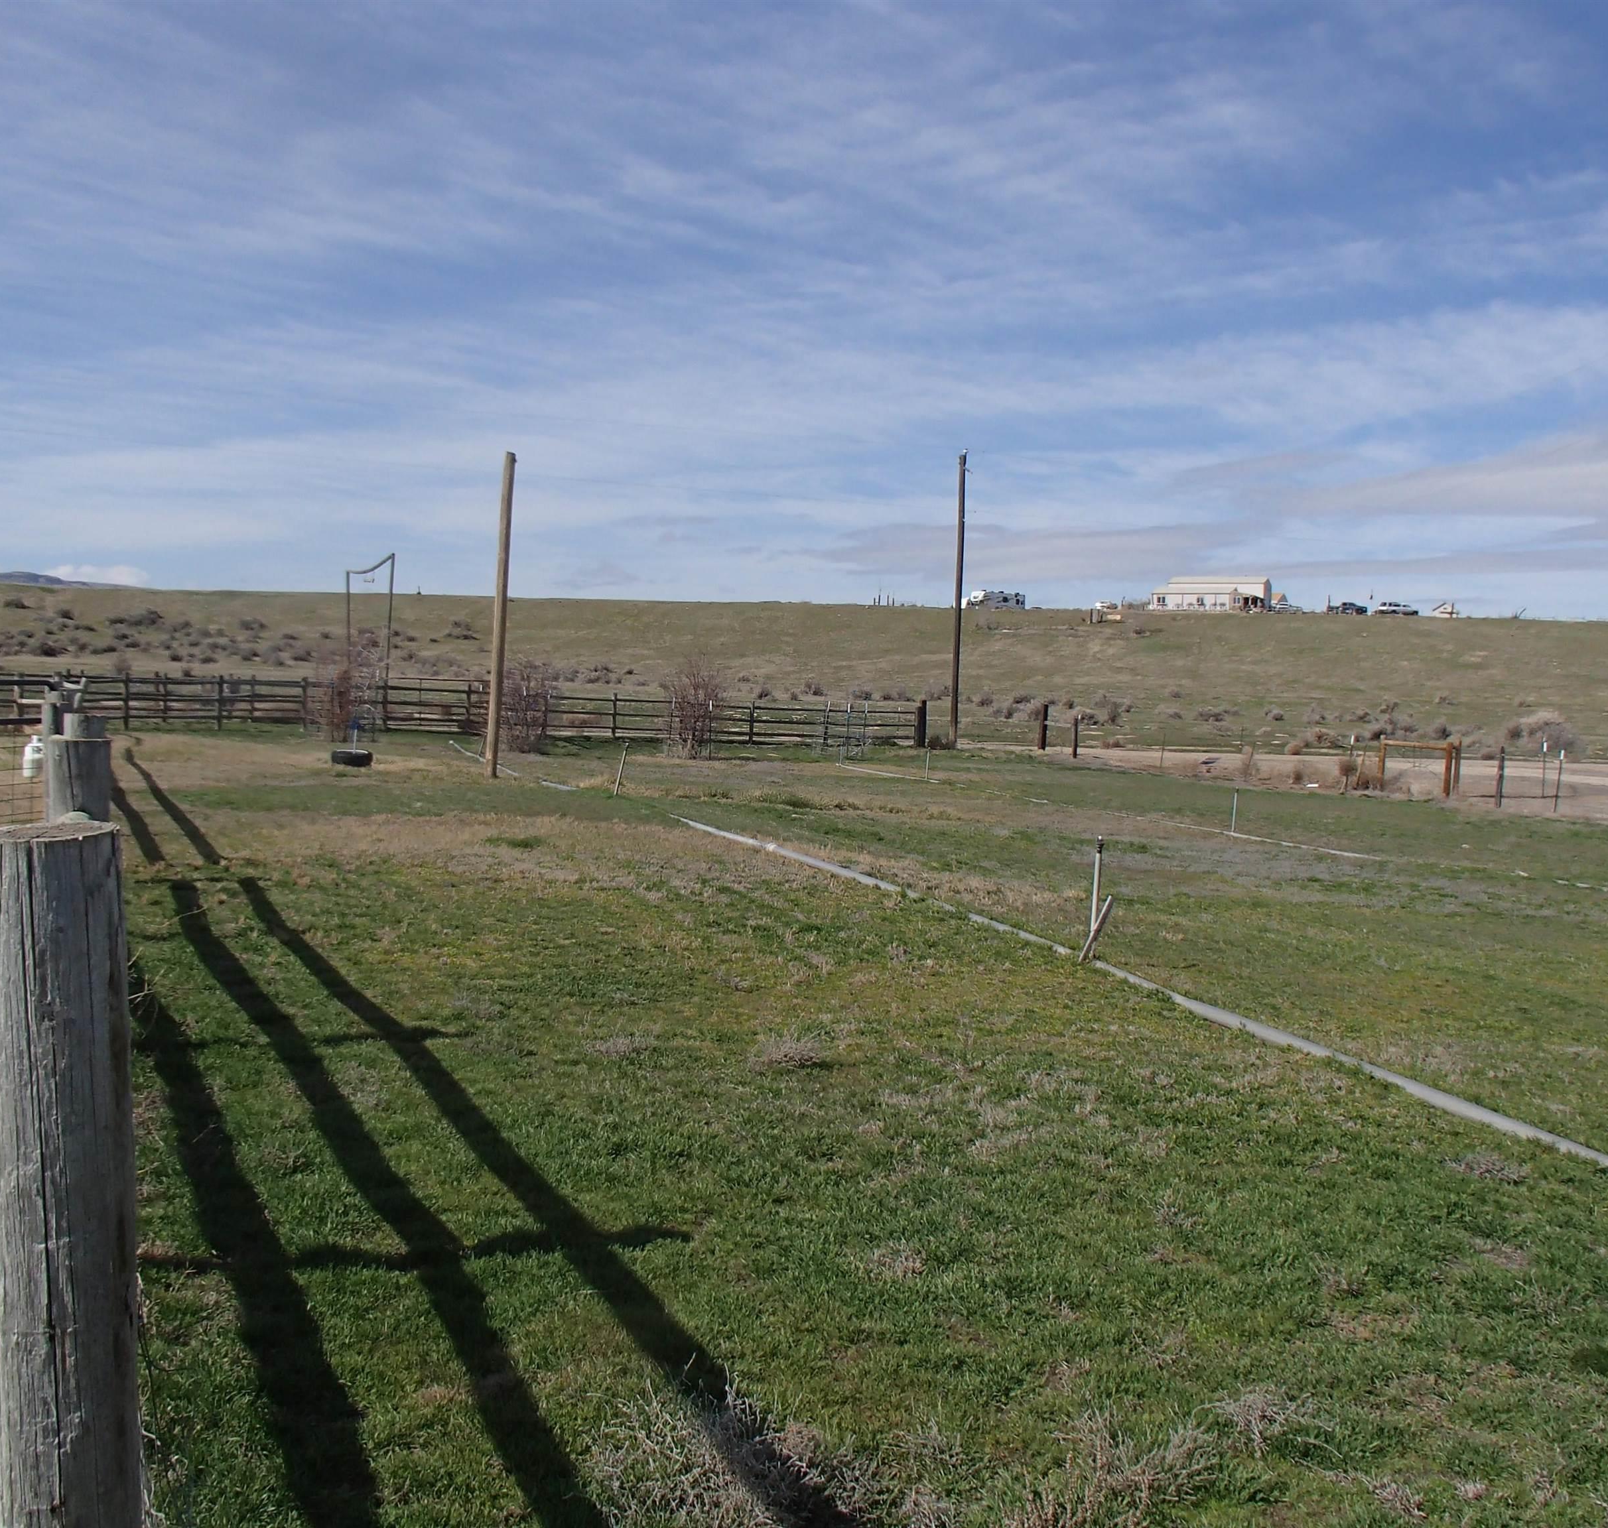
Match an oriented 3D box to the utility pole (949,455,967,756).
[{"bbox_3d":[4.625,-4.891,49.136,0.240,8.762,0.240,1,5,0],"label":"utility pole"}]

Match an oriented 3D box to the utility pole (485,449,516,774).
[{"bbox_3d":[-4.000,-1.953,21.822,0.165,4.293,0.165,4,5,0],"label":"utility pole"}]

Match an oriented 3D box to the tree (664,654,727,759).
[{"bbox_3d":[-2.193,-1.142,32.414,1.220,2.072,1.220,1,5,0],"label":"tree"}]

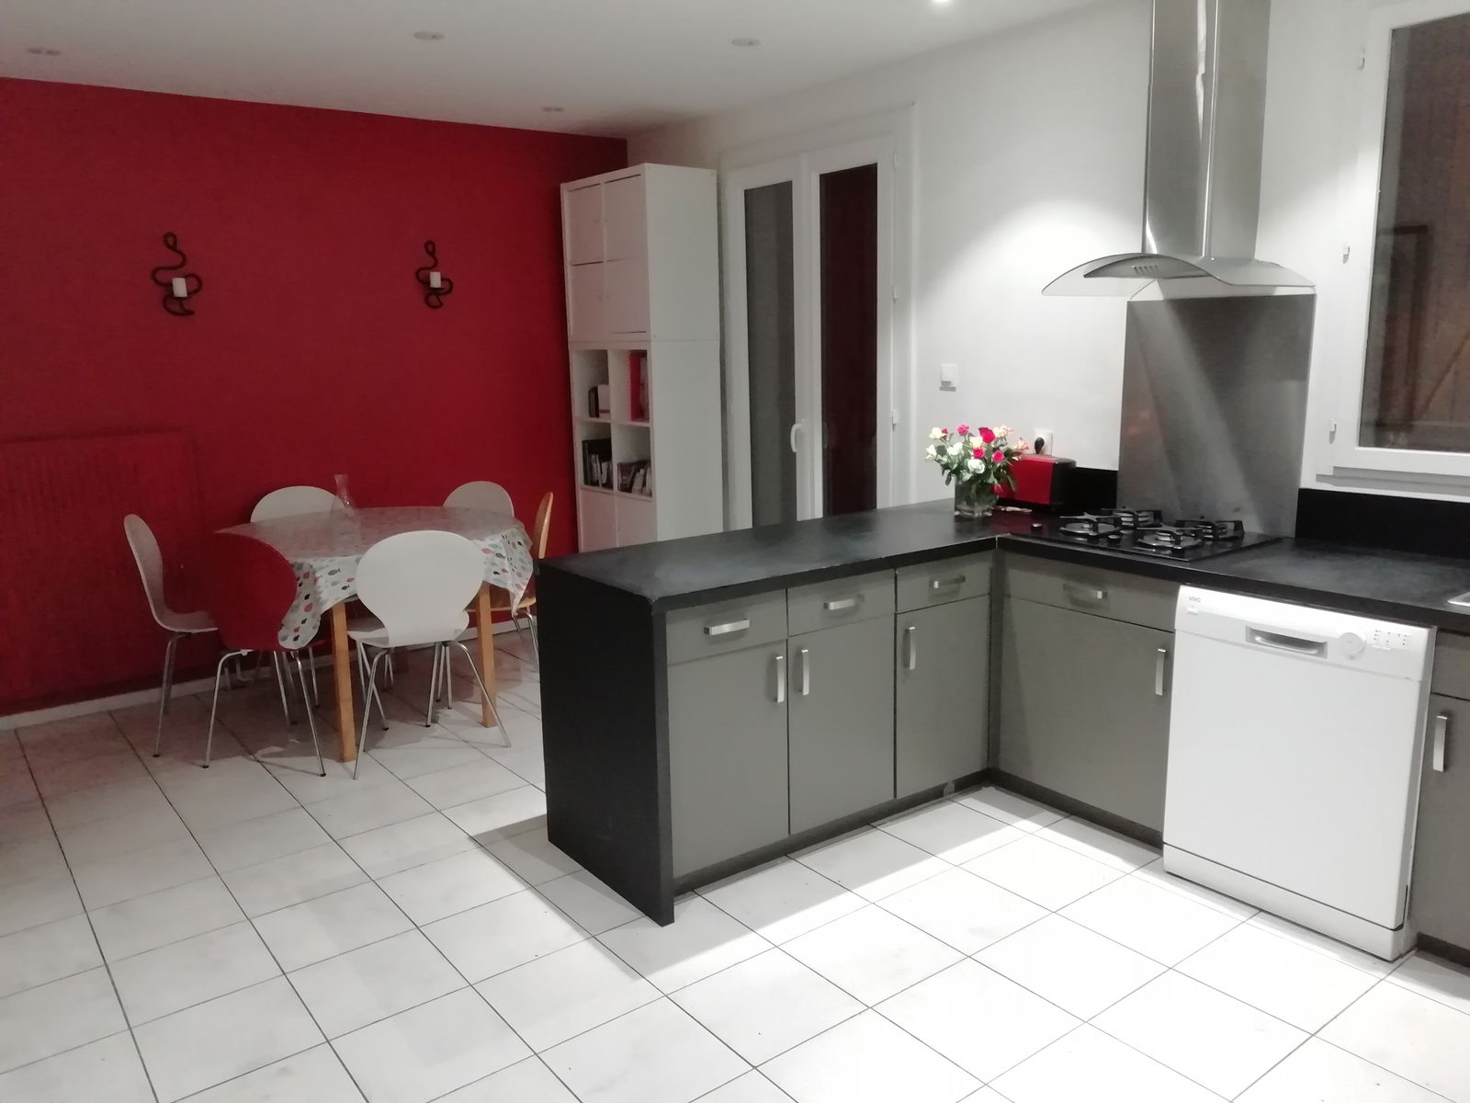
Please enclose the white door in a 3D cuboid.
[{"bbox_3d":[0.344,-0.638,5.096,0.070,2.270,1.140,-9,14,-36],"label":"white door"}]

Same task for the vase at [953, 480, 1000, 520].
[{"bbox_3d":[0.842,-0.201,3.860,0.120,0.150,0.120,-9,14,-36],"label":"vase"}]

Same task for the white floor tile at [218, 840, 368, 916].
[{"bbox_3d":[-1.278,0.949,3.202,0.331,0.010,0.331,-9,14,-36],"label":"white floor tile"}]

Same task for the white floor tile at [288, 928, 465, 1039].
[{"bbox_3d":[-0.871,1.042,2.676,0.331,0.010,0.331,-9,14,-36],"label":"white floor tile"}]

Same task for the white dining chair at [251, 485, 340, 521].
[{"bbox_3d":[-1.809,0.174,4.898,0.520,0.875,0.520,-9,13,-33],"label":"white dining chair"}]

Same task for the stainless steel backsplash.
[{"bbox_3d":[1.512,-0.441,3.534,0.012,0.722,0.620,-9,14,-36],"label":"stainless steel backsplash"}]

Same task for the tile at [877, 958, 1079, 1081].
[{"bbox_3d":[0.542,1.041,2.470,0.326,0.010,0.326,-9,14,-36],"label":"tile"}]

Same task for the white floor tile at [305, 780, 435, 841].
[{"bbox_3d":[-1.212,0.859,3.662,0.331,0.010,0.331,-9,14,-36],"label":"white floor tile"}]

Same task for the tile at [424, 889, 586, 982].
[{"bbox_3d":[-0.597,0.992,2.858,0.326,0.010,0.326,-9,14,-36],"label":"tile"}]

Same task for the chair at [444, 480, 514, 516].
[{"bbox_3d":[-1.294,0.150,4.961,0.520,0.875,0.520,4,12,26],"label":"chair"}]

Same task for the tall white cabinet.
[{"bbox_3d":[-0.463,-0.713,5.649,0.390,2.280,0.790,-9,14,-36],"label":"tall white cabinet"}]

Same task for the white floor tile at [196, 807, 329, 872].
[{"bbox_3d":[-1.481,0.903,3.466,0.331,0.010,0.331,-9,14,-36],"label":"white floor tile"}]

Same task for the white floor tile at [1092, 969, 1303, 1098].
[{"bbox_3d":[1.016,1.049,2.420,0.333,0.010,0.333,-9,14,-36],"label":"white floor tile"}]

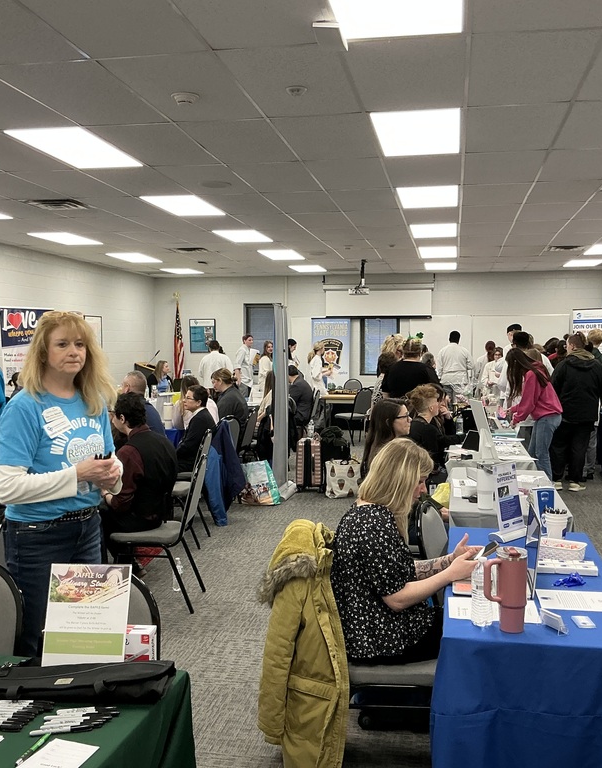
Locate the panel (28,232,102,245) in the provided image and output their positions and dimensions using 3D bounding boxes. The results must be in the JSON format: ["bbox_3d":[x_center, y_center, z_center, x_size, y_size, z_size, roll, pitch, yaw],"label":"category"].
[{"bbox_3d":[-3.131,-1.952,11.123,0.600,0.070,1.200,1,3,11],"label":"panel"}]

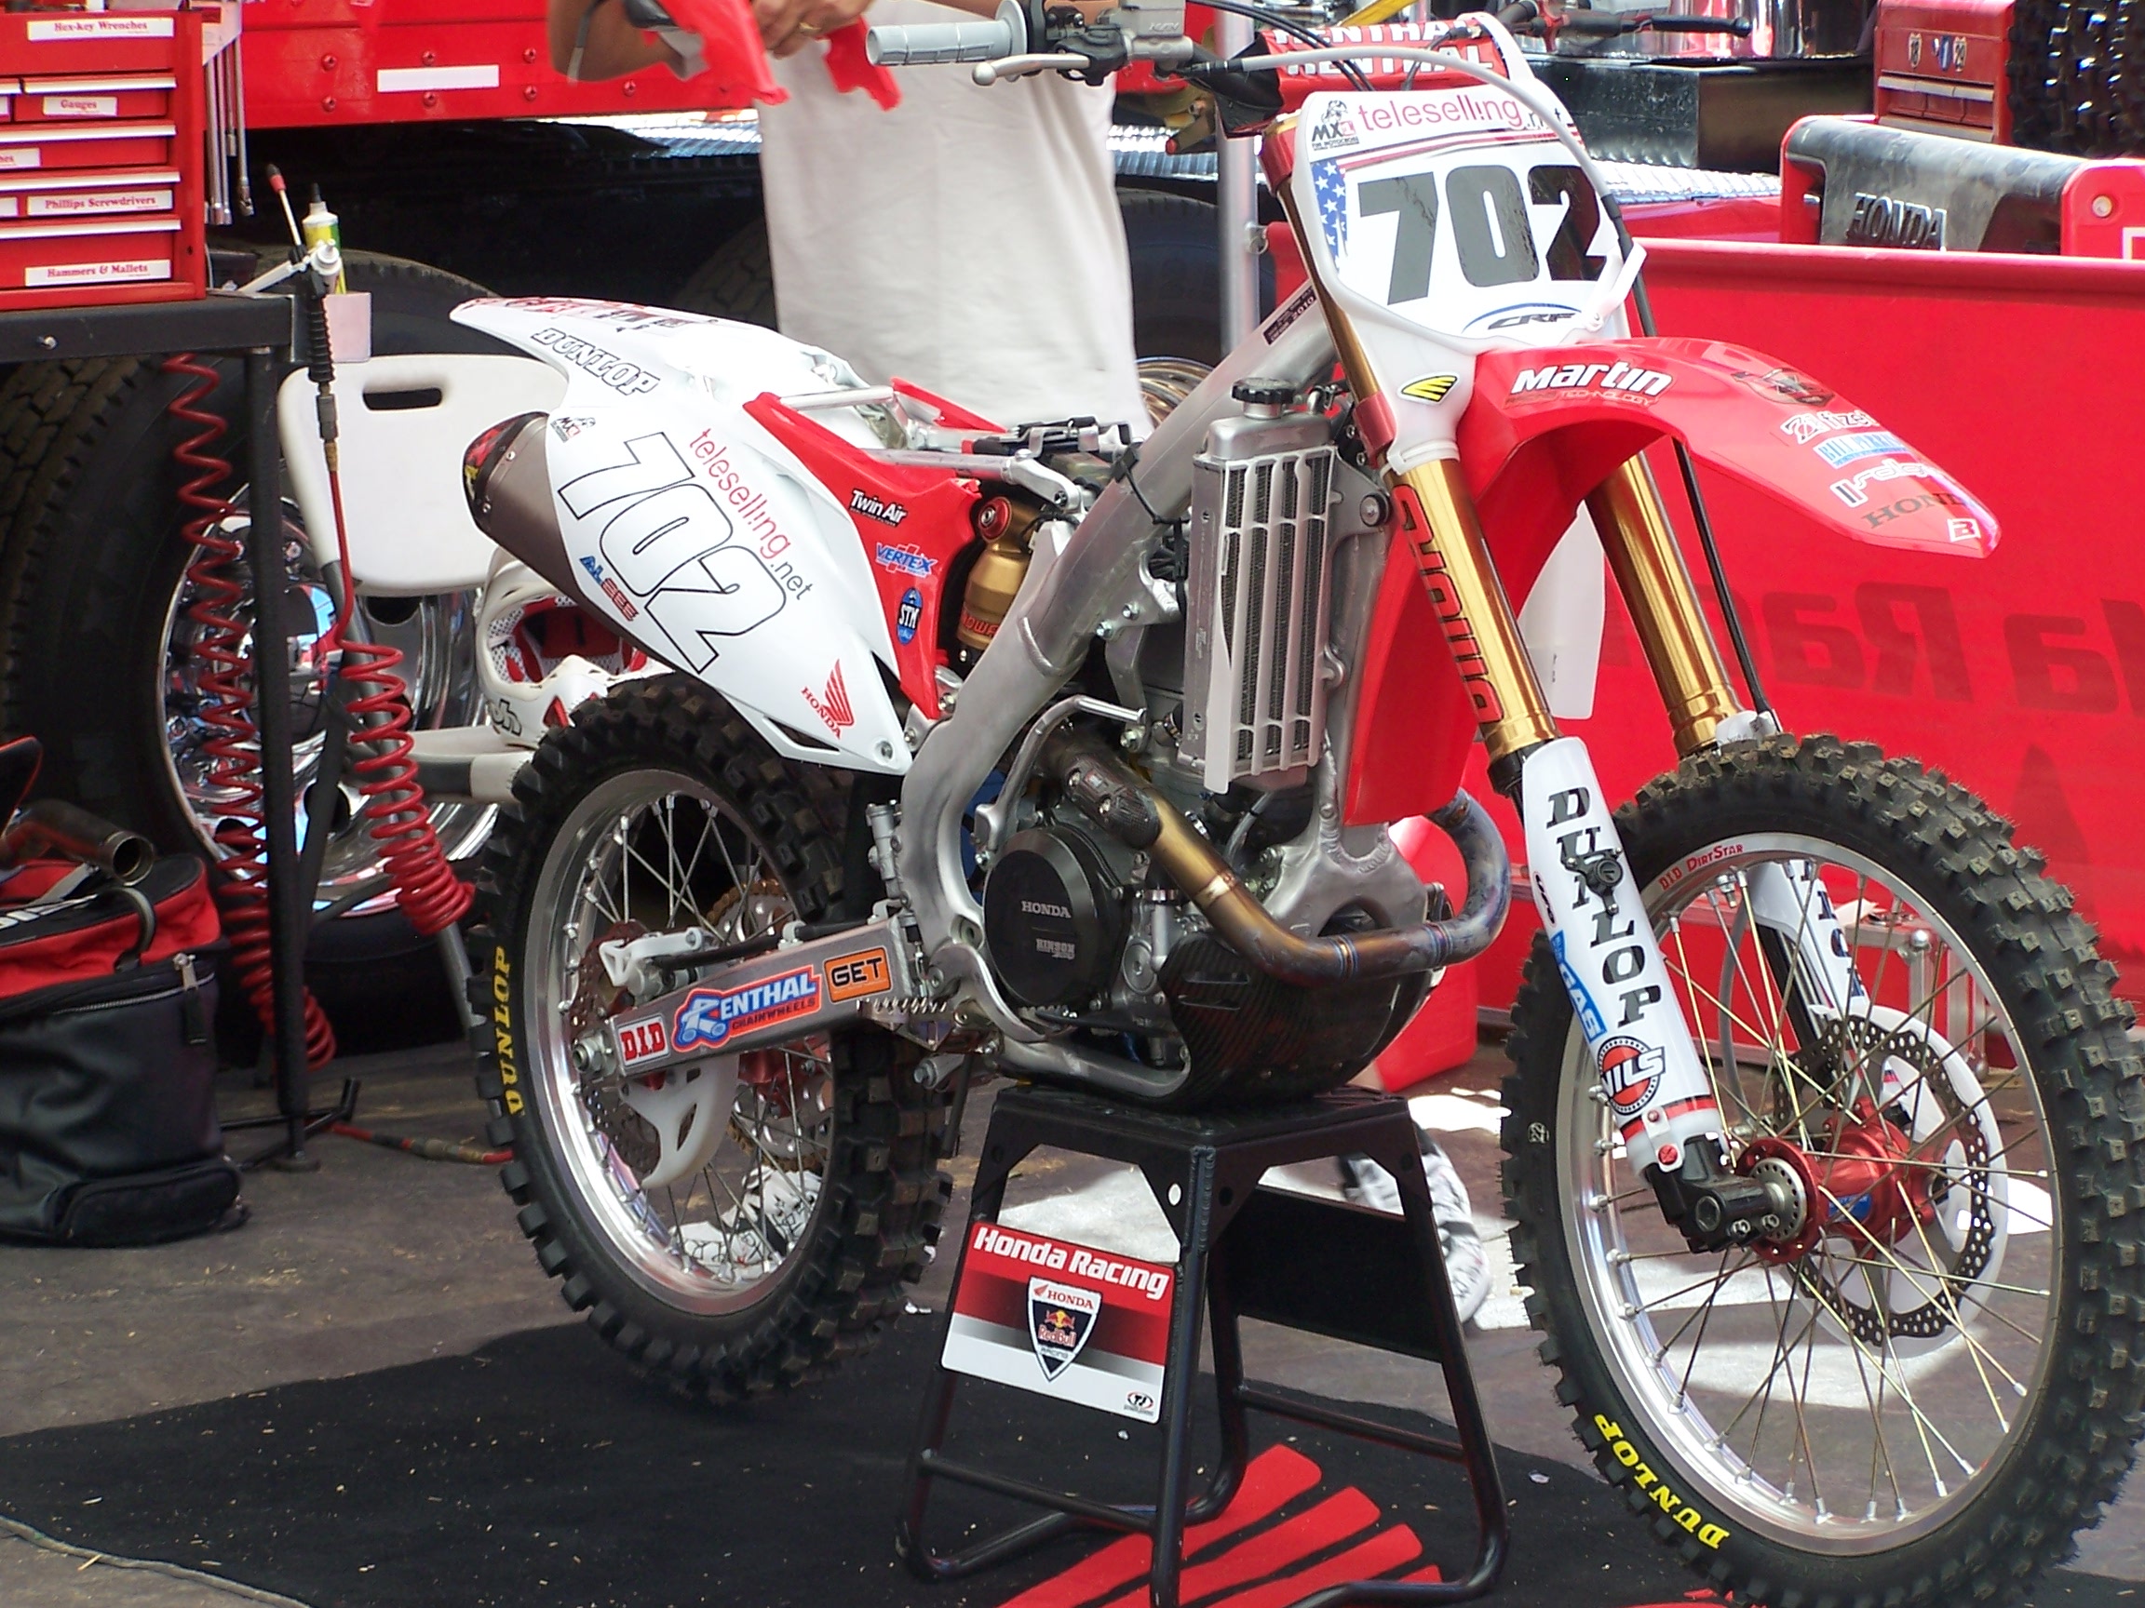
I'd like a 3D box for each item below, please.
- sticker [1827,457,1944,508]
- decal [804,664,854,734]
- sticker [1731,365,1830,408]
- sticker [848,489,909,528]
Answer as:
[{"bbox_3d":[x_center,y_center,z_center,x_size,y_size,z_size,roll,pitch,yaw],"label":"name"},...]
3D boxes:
[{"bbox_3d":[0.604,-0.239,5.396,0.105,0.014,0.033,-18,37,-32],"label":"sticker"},{"bbox_3d":[-0.212,-0.090,6.317,0.004,0.053,0.066,-11,53,-45],"label":"decal"},{"bbox_3d":[0.534,-0.314,5.457,0.064,0.006,0.070,-11,32,-35],"label":"sticker"},{"bbox_3d":[-0.168,-0.255,6.251,0.004,0.021,0.076,10,8,-37],"label":"sticker"}]

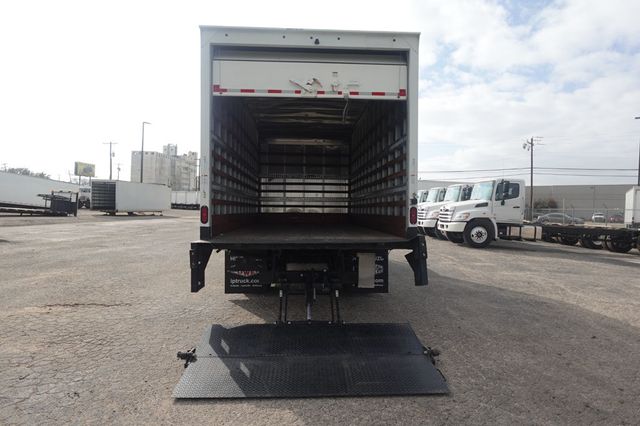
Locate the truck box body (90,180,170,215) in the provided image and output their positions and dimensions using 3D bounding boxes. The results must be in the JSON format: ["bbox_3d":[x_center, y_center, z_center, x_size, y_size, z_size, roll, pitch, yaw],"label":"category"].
[{"bbox_3d":[-18.300,-1.500,35.100,2.570,2.820,8.100,1,1,10],"label":"truck box body"}]

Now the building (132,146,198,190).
[{"bbox_3d":[-110.600,-26.700,258.000,17.500,42.500,48.000,1,1,10],"label":"building"}]

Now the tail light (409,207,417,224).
[{"bbox_3d":[1.119,0.036,4.225,0.078,0.200,0.040,1,1,-3],"label":"tail light"}]

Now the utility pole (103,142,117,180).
[{"bbox_3d":[-34.100,-5.800,58.000,2.400,11.500,0.400,1,1,0],"label":"utility pole"}]

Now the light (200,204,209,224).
[{"bbox_3d":[-1.326,0.027,4.100,0.078,0.200,0.040,1,1,-3],"label":"light"}]

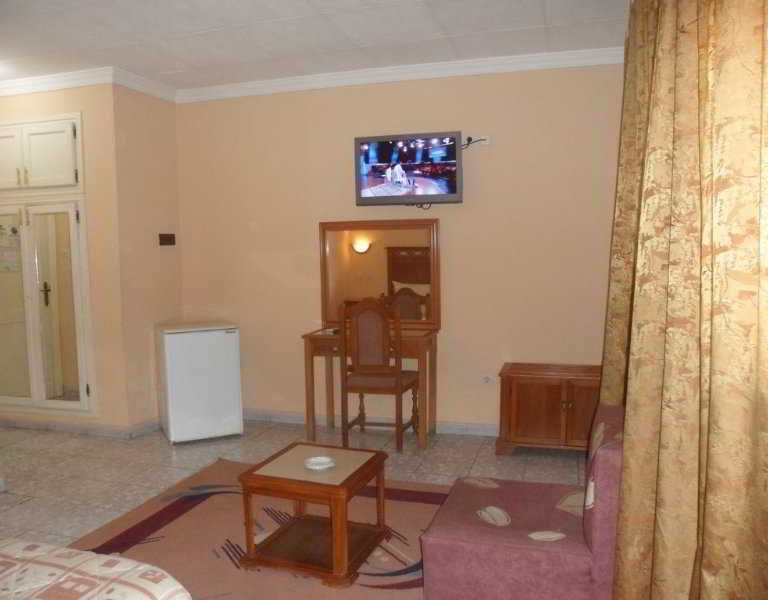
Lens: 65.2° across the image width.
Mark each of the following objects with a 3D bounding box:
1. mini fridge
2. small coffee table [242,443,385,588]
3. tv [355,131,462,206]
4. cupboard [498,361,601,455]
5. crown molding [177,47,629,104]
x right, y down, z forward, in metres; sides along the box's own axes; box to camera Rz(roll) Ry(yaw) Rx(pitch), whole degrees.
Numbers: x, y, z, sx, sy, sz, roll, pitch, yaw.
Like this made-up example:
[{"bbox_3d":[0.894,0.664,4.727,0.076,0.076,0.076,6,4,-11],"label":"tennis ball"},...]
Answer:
[{"bbox_3d":[-1.454,0.619,4.719,0.525,0.845,0.515,-3,6,-26],"label":"mini fridge"},{"bbox_3d":[-0.307,0.981,2.823,0.535,0.437,0.450,1,6,23],"label":"small coffee table"},{"bbox_3d":[0.171,-0.948,4.396,0.800,0.495,0.080,1,5,15],"label":"tv"},{"bbox_3d":[1.245,0.767,4.145,0.900,0.570,0.400,1,5,15],"label":"cupboard"},{"bbox_3d":[-0.004,-1.640,4.424,3.550,0.090,0.080,1,5,15],"label":"crown molding"}]

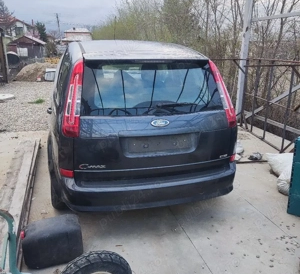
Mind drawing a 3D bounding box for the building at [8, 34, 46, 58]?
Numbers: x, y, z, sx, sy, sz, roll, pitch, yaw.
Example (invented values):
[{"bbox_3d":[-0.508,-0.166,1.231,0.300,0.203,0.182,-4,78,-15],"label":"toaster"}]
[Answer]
[{"bbox_3d":[-14.286,-10.146,33.500,4.000,2.800,4.400,-4,19,-15],"label":"building"}]

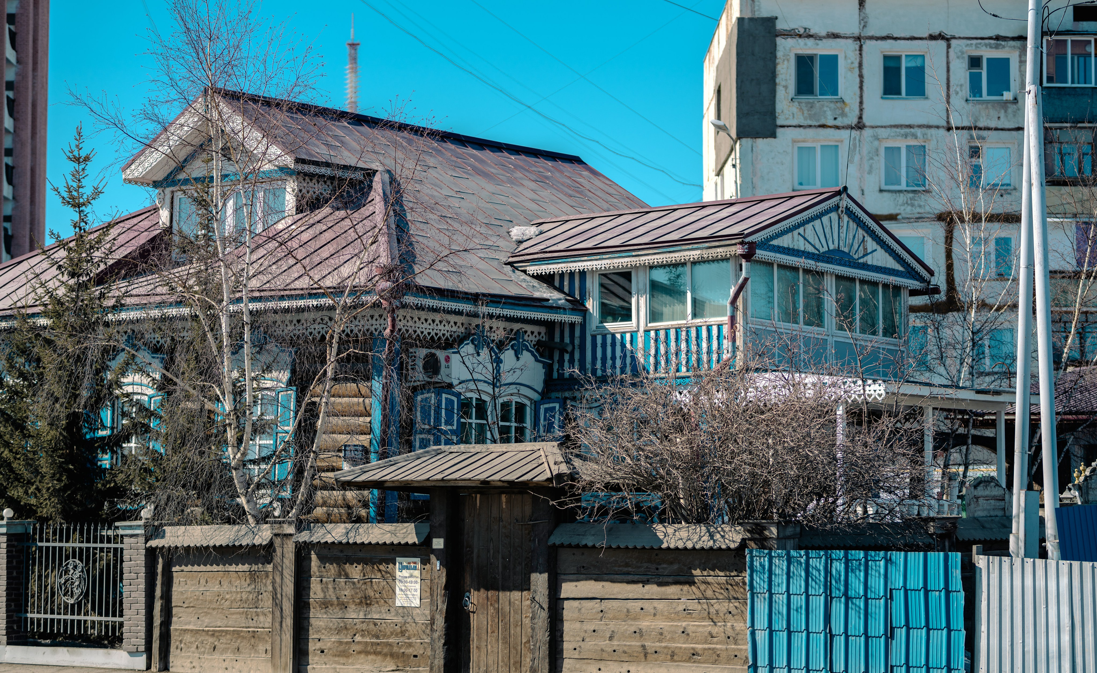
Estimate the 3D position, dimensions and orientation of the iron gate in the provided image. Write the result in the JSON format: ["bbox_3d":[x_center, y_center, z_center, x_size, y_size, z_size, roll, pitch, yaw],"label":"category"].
[{"bbox_3d":[-6.105,3.149,33.400,2.100,1.470,0.080,-3,-5,38],"label":"iron gate"}]

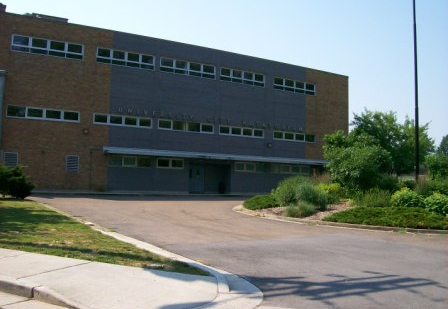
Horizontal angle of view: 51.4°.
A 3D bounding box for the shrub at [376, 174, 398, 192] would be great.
[{"bbox_3d":[7.120,1.463,20.257,0.950,1.185,0.900,1,-4,0],"label":"shrub"}]

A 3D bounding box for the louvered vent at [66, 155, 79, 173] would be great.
[{"bbox_3d":[-10.401,0.683,32.041,0.854,1.167,0.120,4,-5,-29],"label":"louvered vent"}]

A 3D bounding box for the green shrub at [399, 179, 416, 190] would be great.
[{"bbox_3d":[11.829,2.095,30.000,1.102,0.938,1.102,-1,-5,21],"label":"green shrub"}]

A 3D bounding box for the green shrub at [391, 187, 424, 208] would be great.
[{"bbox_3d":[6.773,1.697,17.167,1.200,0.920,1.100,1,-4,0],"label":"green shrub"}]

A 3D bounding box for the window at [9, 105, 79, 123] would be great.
[{"bbox_3d":[-11.083,-2.447,28.467,4.350,0.720,0.150,4,-5,-30],"label":"window"}]

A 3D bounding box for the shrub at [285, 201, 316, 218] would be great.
[{"bbox_3d":[2.641,1.897,16.081,1.100,0.522,0.950,1,-4,0],"label":"shrub"}]

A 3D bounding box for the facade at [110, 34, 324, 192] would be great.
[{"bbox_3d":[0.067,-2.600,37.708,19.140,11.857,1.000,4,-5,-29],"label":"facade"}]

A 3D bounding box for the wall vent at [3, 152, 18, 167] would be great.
[{"bbox_3d":[-12.535,0.413,27.427,0.800,1.030,0.100,4,-5,-30],"label":"wall vent"}]

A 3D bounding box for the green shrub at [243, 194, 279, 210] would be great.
[{"bbox_3d":[1.598,2.023,19.880,1.600,0.558,1.400,1,-4,0],"label":"green shrub"}]

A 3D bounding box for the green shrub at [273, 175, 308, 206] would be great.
[{"bbox_3d":[3.010,1.658,20.952,1.650,1.335,1.500,1,-4,0],"label":"green shrub"}]

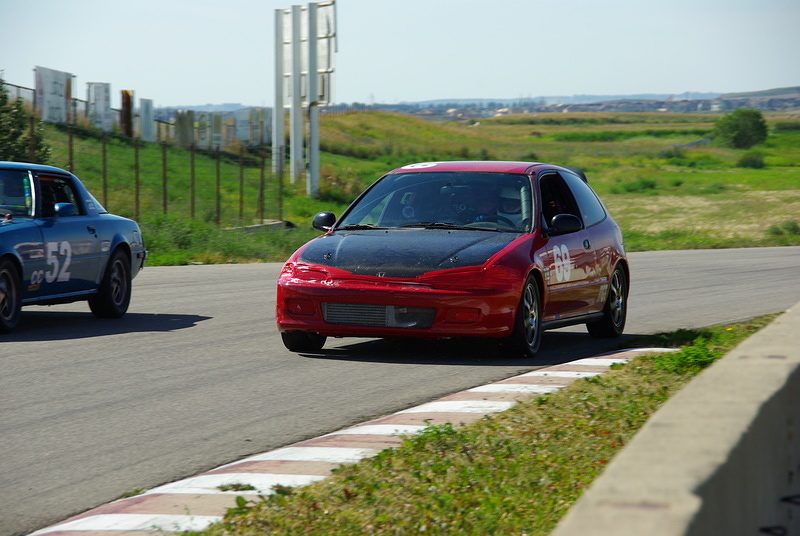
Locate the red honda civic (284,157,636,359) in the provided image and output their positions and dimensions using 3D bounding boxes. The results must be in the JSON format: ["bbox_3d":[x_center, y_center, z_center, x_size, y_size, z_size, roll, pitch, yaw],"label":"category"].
[{"bbox_3d":[0.421,-0.109,25.460,1.720,1.300,4.070,1,2,16],"label":"red honda civic"}]

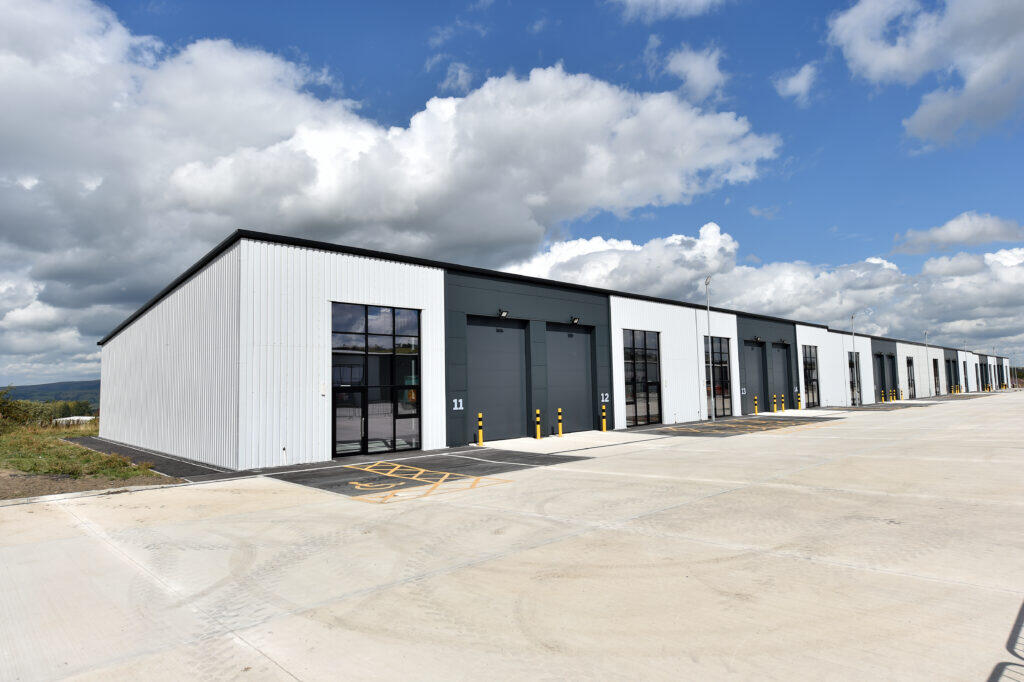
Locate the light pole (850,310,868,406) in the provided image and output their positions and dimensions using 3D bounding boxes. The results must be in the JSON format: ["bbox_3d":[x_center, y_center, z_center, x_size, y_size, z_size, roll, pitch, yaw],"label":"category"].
[{"bbox_3d":[30.183,1.668,52.316,0.400,8.250,0.600,3,-6,-45],"label":"light pole"}]

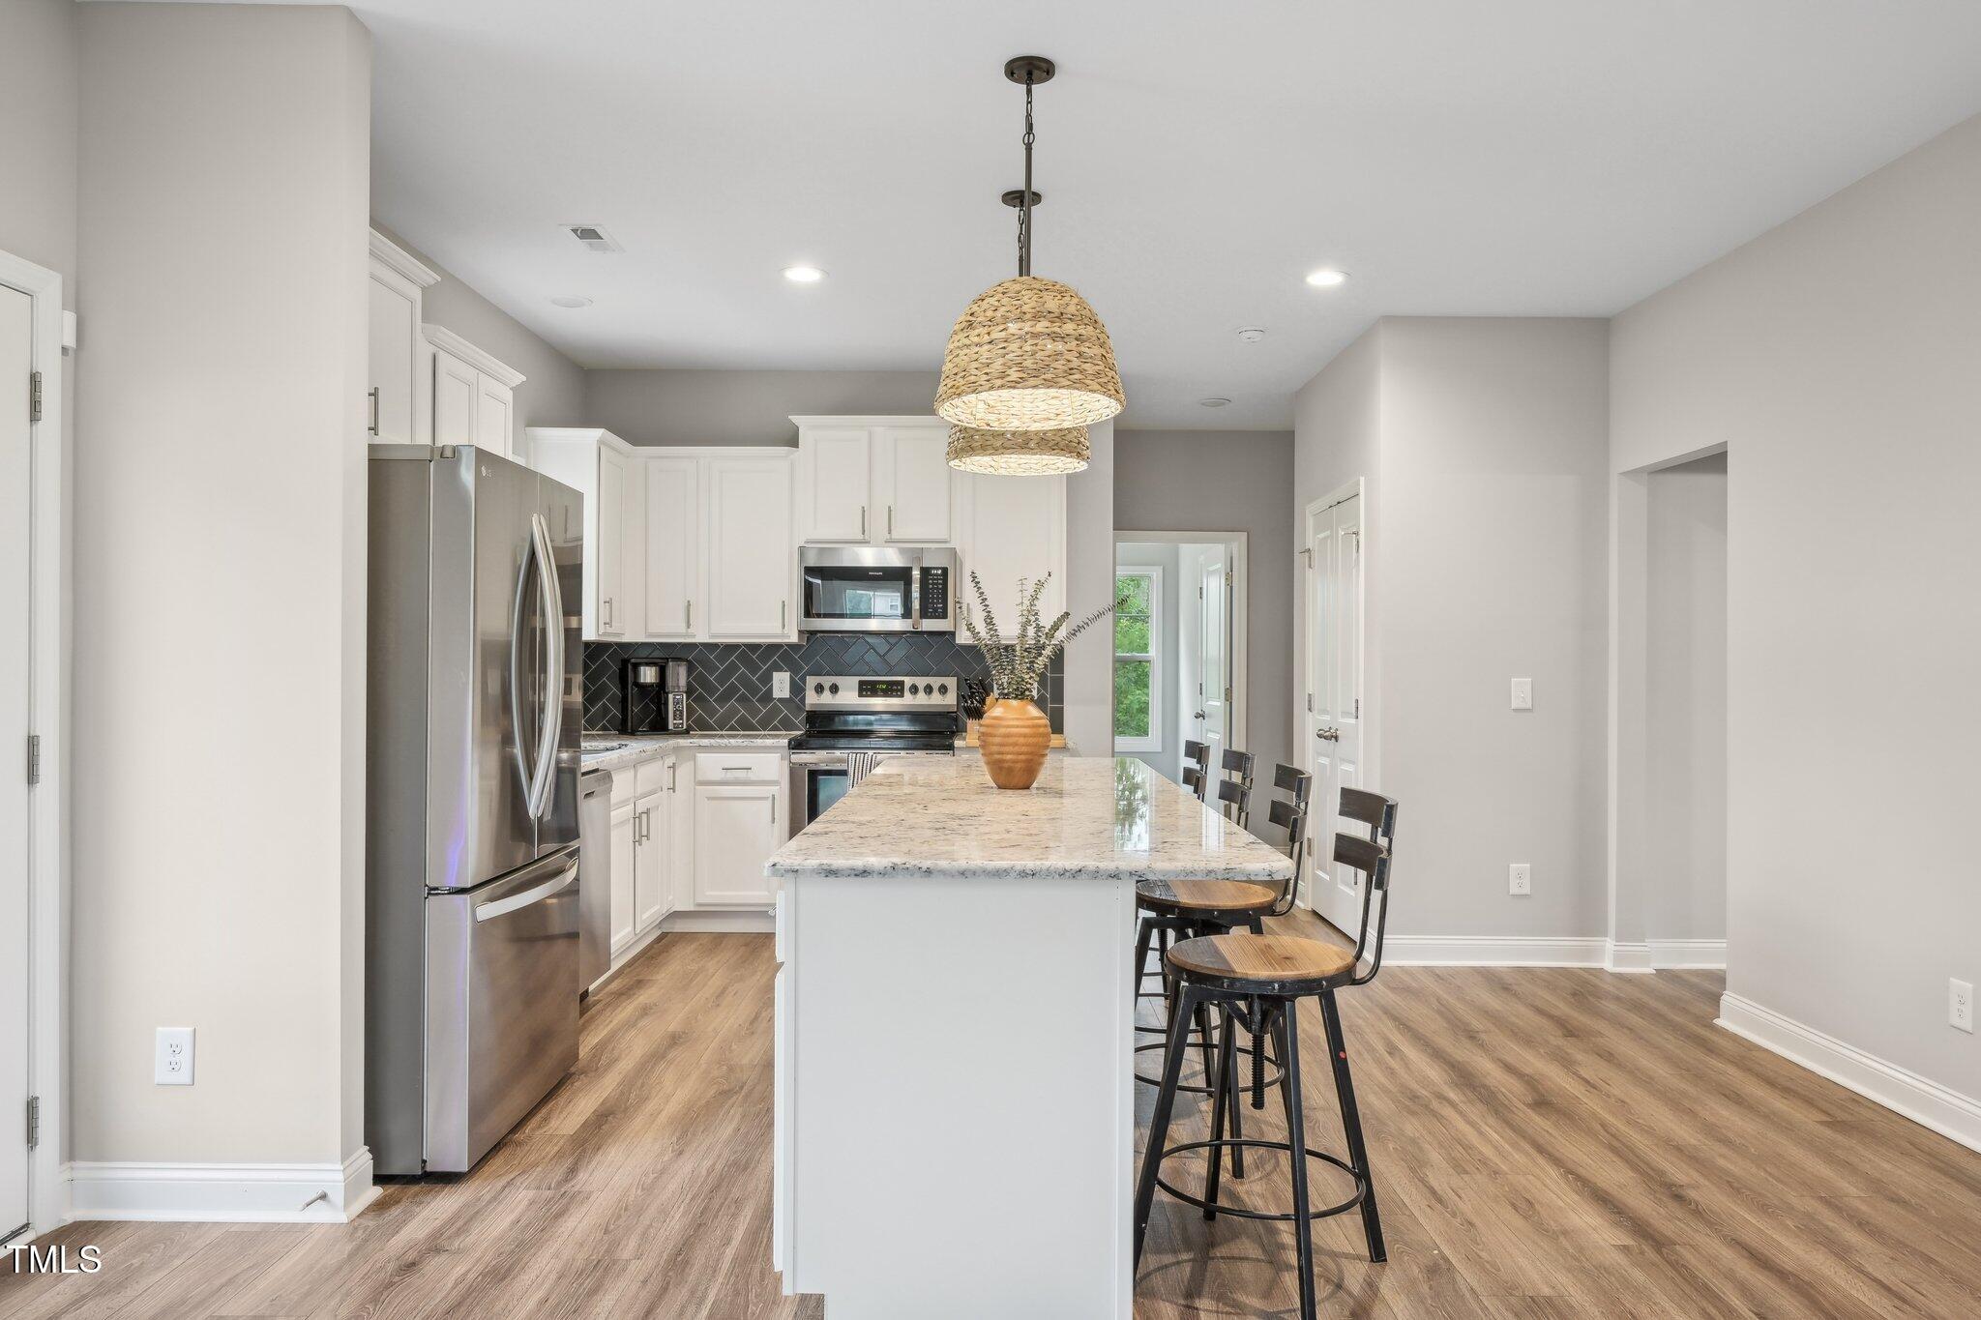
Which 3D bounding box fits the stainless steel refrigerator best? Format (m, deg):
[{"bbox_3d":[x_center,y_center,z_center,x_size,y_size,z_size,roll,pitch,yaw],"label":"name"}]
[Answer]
[{"bbox_3d":[-1.624,0.380,3.508,0.840,1.810,0.830,0,0,1],"label":"stainless steel refrigerator"}]

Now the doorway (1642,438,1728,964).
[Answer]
[{"bbox_3d":[2.667,0.268,4.876,0.130,2.081,0.810,0,0,1],"label":"doorway"}]

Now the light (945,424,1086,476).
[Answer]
[{"bbox_3d":[0.090,-0.782,4.020,0.460,0.335,0.460,0,0,0],"label":"light"}]

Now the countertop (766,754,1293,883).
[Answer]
[{"bbox_3d":[0.070,0.383,3.480,0.960,0.033,2.420,0,0,0],"label":"countertop"}]

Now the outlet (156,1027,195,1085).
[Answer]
[{"bbox_3d":[-1.880,0.916,2.919,0.090,0.131,0.012,0,0,1],"label":"outlet"}]

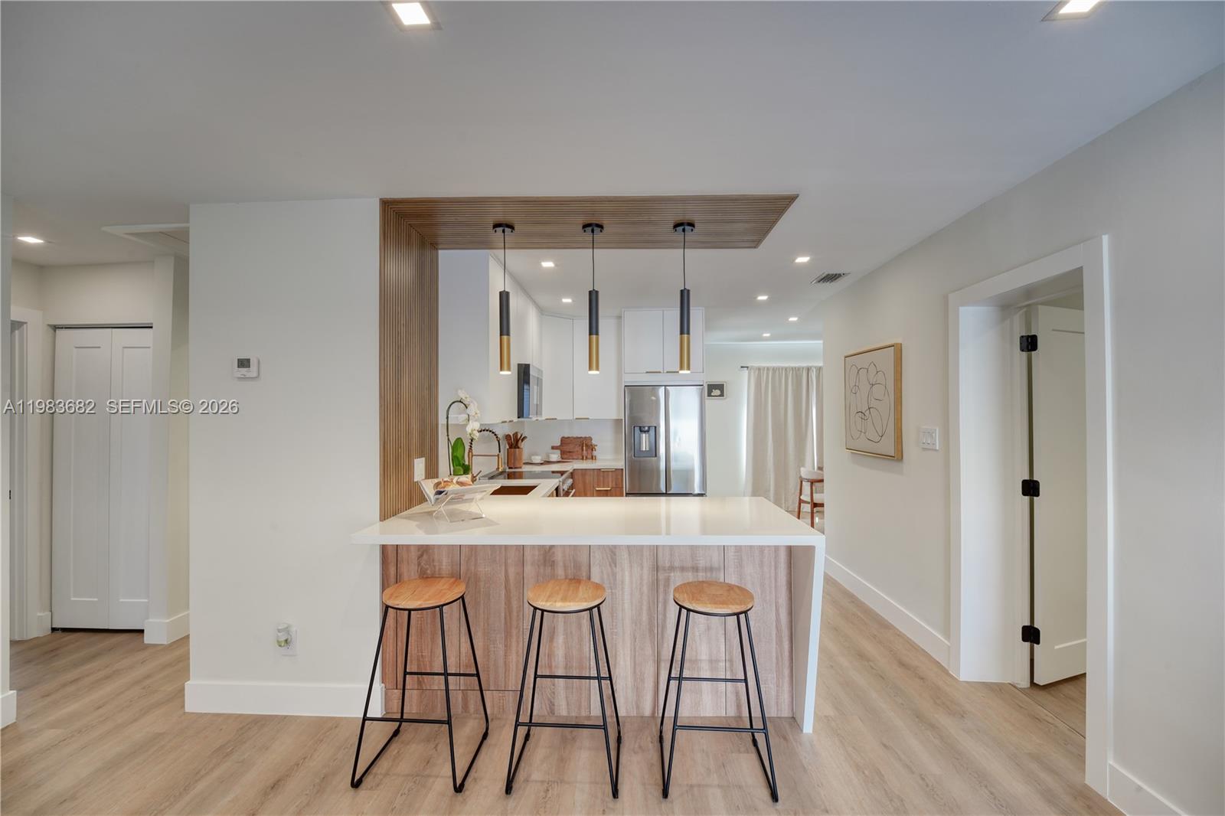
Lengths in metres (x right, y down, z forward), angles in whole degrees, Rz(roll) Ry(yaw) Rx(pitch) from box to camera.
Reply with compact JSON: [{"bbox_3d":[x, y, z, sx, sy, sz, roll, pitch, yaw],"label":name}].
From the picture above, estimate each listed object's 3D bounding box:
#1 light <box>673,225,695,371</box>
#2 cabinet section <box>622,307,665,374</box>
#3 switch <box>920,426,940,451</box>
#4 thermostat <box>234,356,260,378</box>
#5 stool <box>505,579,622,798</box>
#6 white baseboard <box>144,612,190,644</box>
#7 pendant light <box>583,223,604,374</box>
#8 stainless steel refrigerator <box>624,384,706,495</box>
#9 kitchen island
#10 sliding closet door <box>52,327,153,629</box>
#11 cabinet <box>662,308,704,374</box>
[{"bbox_3d":[0.397,-0.598,2.608,0.117,0.810,0.117,0,0,1],"label":"light"},{"bbox_3d":[0.312,-0.658,4.986,0.405,0.646,0.610,0,-1,2],"label":"cabinet section"},{"bbox_3d":[1.886,0.184,2.847,0.013,0.120,0.170,0,-1,2],"label":"switch"},{"bbox_3d":[-1.755,-0.196,2.279,0.106,0.102,0.028,0,-1,3],"label":"thermostat"},{"bbox_3d":[-0.181,1.107,1.957,0.417,0.690,0.356,0,0,3],"label":"stool"},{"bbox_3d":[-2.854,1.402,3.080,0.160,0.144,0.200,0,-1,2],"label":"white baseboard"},{"bbox_3d":[-0.100,-0.581,2.545,0.117,0.782,0.117,0,-1,2],"label":"pendant light"},{"bbox_3d":[0.509,0.631,4.886,0.764,1.682,0.760,0,0,1],"label":"stainless steel refrigerator"},{"bbox_3d":[-0.097,0.998,2.460,1.989,0.914,0.934,0,0,1],"label":"kitchen island"},{"bbox_3d":[-3.338,0.465,3.162,0.750,2.021,0.110,0,0,1],"label":"sliding closet door"},{"bbox_3d":[0.708,-0.659,4.961,0.406,0.650,0.600,0,-1,2],"label":"cabinet"}]

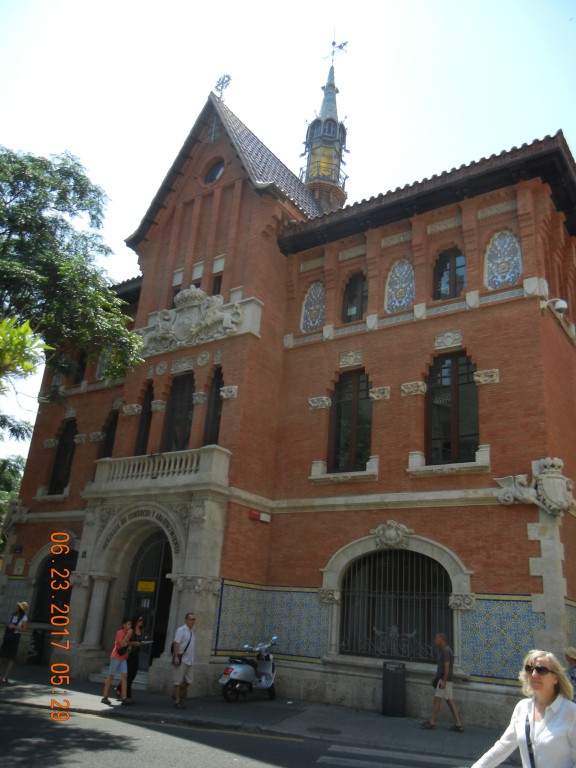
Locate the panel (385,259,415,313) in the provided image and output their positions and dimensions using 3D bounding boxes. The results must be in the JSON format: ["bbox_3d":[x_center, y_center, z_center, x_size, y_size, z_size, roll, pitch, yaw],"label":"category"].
[{"bbox_3d":[2.838,-2.496,17.017,0.790,1.420,0.100,-10,-24,34],"label":"panel"}]

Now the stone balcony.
[{"bbox_3d":[-3.353,2.333,16.964,4.400,1.080,0.850,-10,-24,34],"label":"stone balcony"}]

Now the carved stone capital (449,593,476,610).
[{"bbox_3d":[3.865,4.818,14.712,0.600,0.335,0.250,-10,-25,34],"label":"carved stone capital"}]

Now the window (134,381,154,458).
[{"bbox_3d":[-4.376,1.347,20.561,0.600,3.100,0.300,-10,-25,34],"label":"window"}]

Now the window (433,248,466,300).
[{"bbox_3d":[4.428,-2.979,18.102,0.930,1.650,0.250,-10,-25,34],"label":"window"}]

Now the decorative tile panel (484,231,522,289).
[{"bbox_3d":[5.545,-3.200,17.180,0.950,1.730,0.100,-10,-25,34],"label":"decorative tile panel"}]

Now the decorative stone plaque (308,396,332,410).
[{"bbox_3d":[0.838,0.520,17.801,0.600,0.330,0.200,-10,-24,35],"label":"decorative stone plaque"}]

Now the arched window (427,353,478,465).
[{"bbox_3d":[4.098,0.599,16.716,1.500,2.950,0.300,-10,-25,34],"label":"arched window"}]

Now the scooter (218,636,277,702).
[{"bbox_3d":[-0.857,6.591,15.263,0.720,1.240,1.800,-13,-27,40],"label":"scooter"}]

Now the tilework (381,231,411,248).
[{"bbox_3d":[3.197,-4.213,19.419,1.020,0.330,0.100,-10,-25,34],"label":"tilework"}]

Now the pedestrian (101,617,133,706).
[{"bbox_3d":[-3.325,5.444,13.175,0.500,1.570,0.450,-10,-25,34],"label":"pedestrian"}]

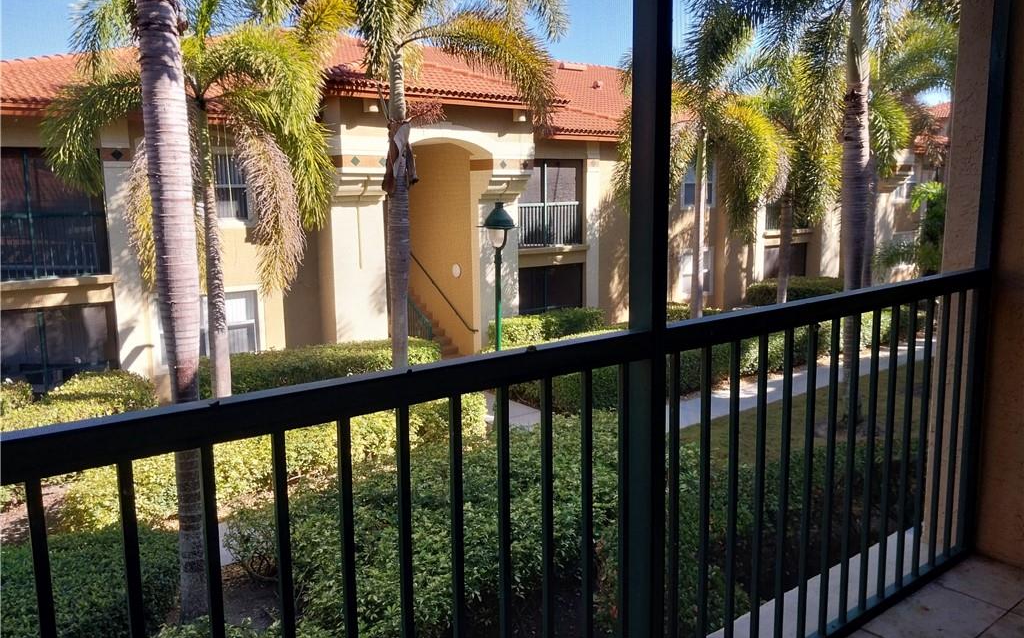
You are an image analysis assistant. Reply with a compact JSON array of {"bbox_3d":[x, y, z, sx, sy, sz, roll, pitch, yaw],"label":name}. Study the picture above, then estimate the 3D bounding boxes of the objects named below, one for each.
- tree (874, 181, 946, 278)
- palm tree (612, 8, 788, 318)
[{"bbox_3d":[14.323,-2.450,27.140,2.800,4.660,2.700,4,10,27],"label":"tree"},{"bbox_3d":[4.572,-2.915,18.441,4.300,8.540,4.200,1,9,14],"label":"palm tree"}]

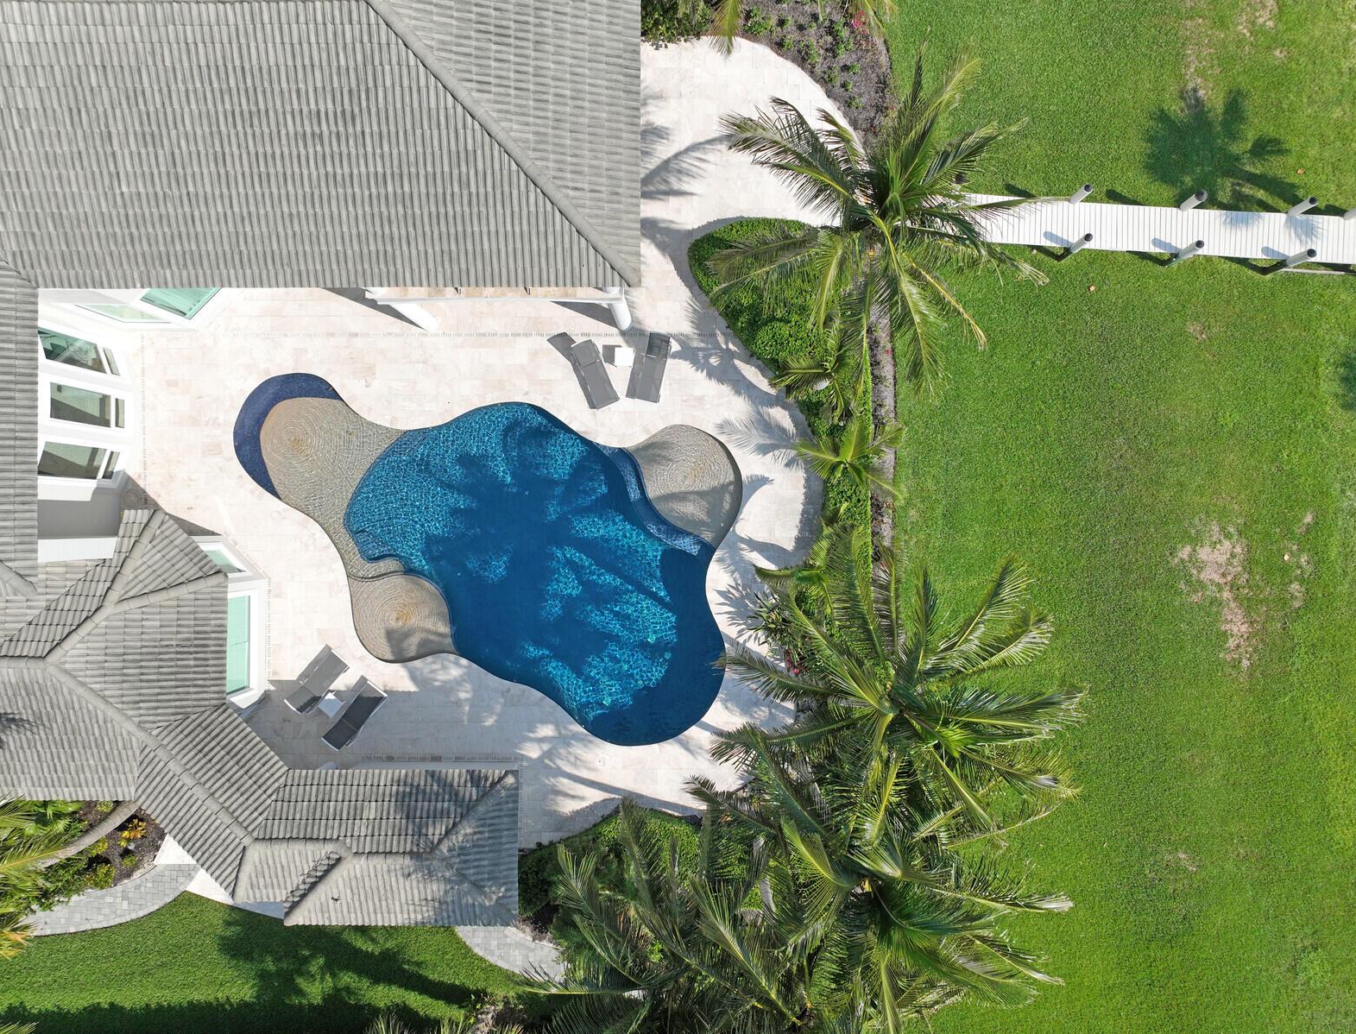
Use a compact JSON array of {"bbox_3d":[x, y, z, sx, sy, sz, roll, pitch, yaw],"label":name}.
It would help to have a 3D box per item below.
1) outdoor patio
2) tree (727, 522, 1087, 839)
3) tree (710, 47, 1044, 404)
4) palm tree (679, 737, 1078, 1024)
[{"bbox_3d":[-3.500,-2.000,25.750,19.200,0.400,21.600,0,90,0],"label":"outdoor patio"},{"bbox_3d":[4.000,2.950,20.600,6.500,10.200,5.700,0,90,0],"label":"tree"},{"bbox_3d":[3.900,-5.700,21.500,6.600,8.600,6.900,0,90,0],"label":"tree"},{"bbox_3d":[3.650,6.500,20.600,6.800,10.200,5.400,0,90,0],"label":"palm tree"}]

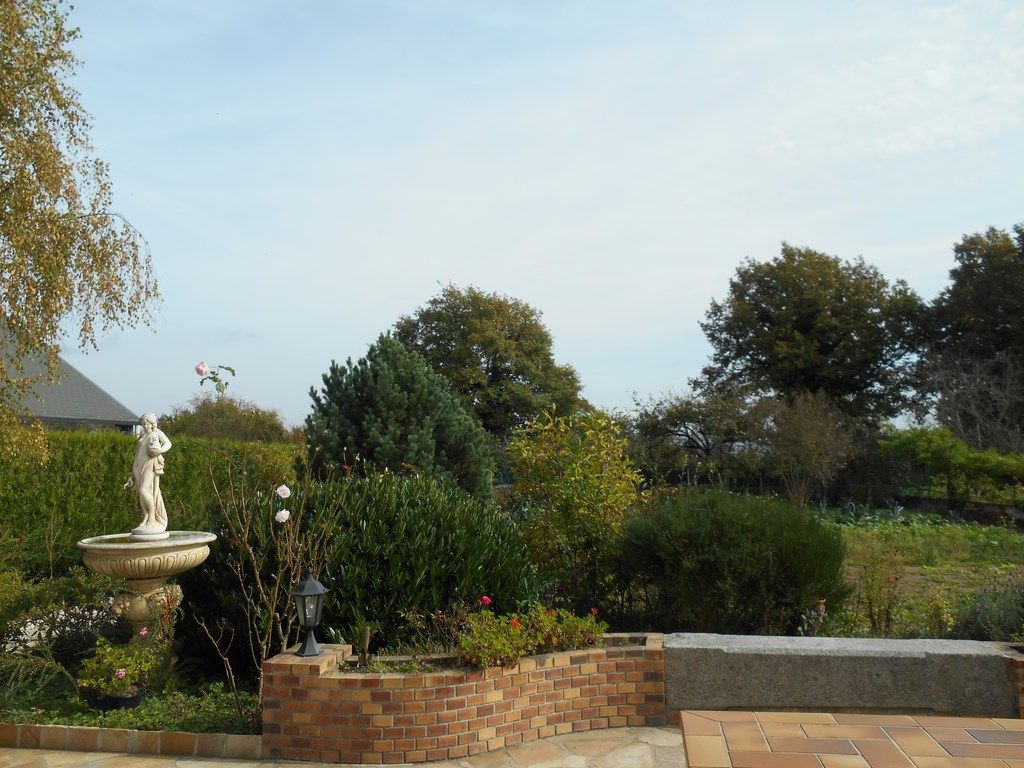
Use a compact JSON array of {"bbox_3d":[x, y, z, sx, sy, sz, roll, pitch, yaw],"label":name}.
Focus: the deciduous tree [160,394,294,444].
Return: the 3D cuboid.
[{"bbox_3d":[-10.706,2.683,28.896,5.000,4.595,4.600,-1,-6,0],"label":"deciduous tree"}]

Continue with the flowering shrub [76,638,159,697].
[{"bbox_3d":[-2.559,1.879,4.995,0.540,0.455,0.500,-1,-6,0],"label":"flowering shrub"}]

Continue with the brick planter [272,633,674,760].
[{"bbox_3d":[-0.181,1.849,4.673,2.525,0.520,0.772,0,-6,-8],"label":"brick planter"}]

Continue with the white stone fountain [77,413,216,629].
[{"bbox_3d":[-2.485,1.158,5.247,0.880,1.935,0.880,-2,-6,6],"label":"white stone fountain"}]

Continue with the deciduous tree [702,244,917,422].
[{"bbox_3d":[14.901,-0.846,38.238,10.800,12.465,10.000,-1,-6,0],"label":"deciduous tree"}]

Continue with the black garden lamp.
[{"bbox_3d":[-1.206,1.351,4.592,0.205,0.495,0.205,-1,-6,0],"label":"black garden lamp"}]

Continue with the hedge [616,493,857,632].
[{"bbox_3d":[2.240,1.749,7.963,2.400,1.270,1.900,-1,-6,0],"label":"hedge"}]

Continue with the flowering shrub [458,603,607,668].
[{"bbox_3d":[0.127,1.517,4.774,0.930,0.310,0.500,0,-6,-8],"label":"flowering shrub"}]

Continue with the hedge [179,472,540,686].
[{"bbox_3d":[-1.222,1.482,6.288,2.850,1.545,1.600,-1,-6,0],"label":"hedge"}]

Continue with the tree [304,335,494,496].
[{"bbox_3d":[-1.440,0.990,9.853,2.400,3.290,2.300,-1,-6,0],"label":"tree"}]

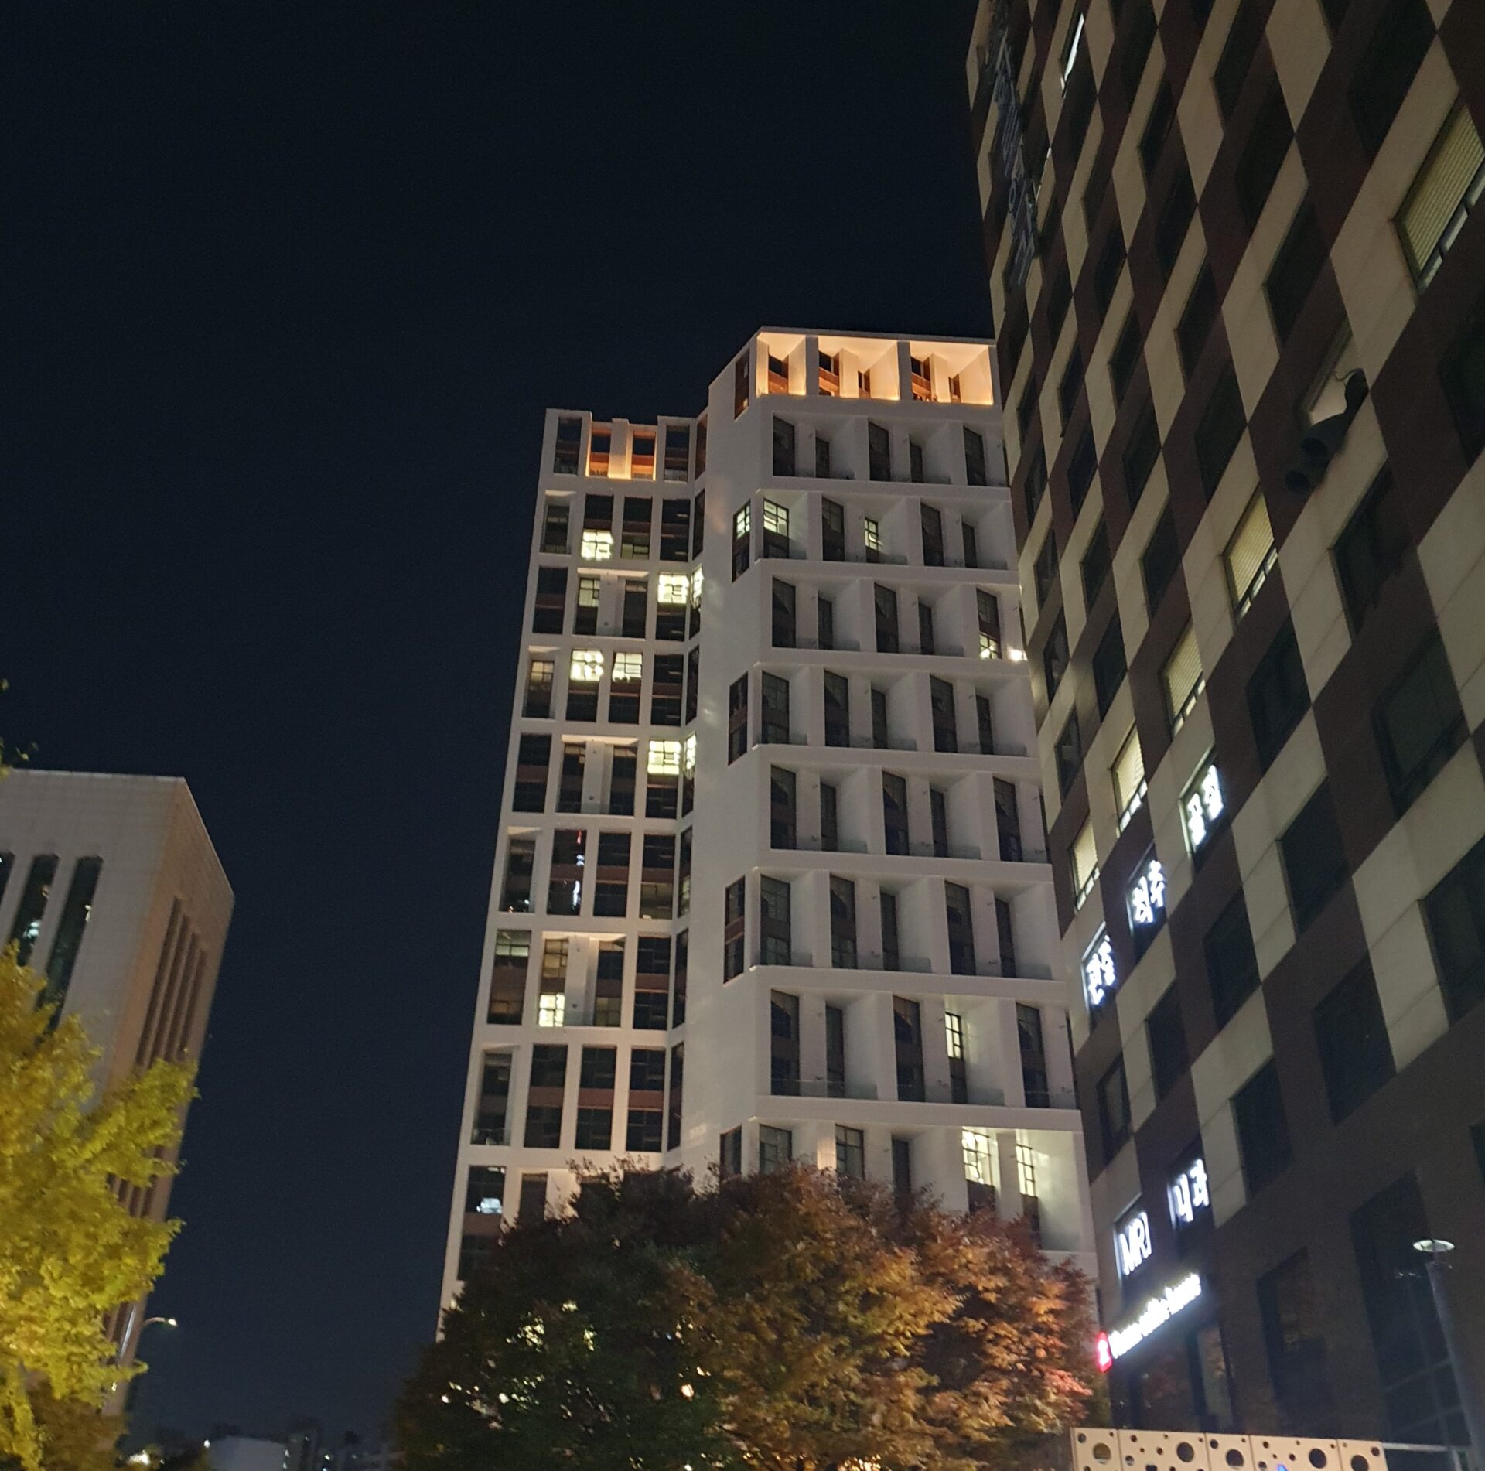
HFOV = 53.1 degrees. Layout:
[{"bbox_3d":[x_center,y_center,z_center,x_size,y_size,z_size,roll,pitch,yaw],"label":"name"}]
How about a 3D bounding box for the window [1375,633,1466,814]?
[{"bbox_3d":[10.431,-0.128,22.689,0.200,1.855,2.240,3,-33,-2],"label":"window"}]

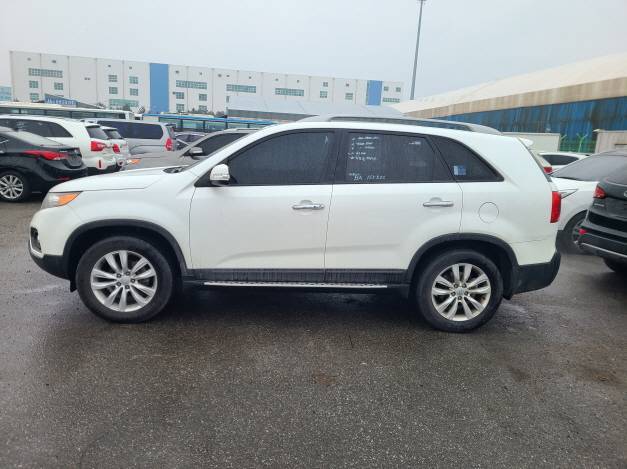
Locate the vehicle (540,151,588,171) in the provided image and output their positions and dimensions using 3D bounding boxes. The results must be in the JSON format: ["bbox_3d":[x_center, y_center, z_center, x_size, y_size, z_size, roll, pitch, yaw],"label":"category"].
[{"bbox_3d":[8.471,-2.525,18.824,1.850,1.650,4.450,1,11,-11],"label":"vehicle"}]

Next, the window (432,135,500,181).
[{"bbox_3d":[1.224,-0.614,3.765,0.540,0.360,0.060,2,-6,-5],"label":"window"}]

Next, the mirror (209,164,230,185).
[{"bbox_3d":[-0.688,-0.440,3.453,0.135,0.145,0.220,2,11,-5],"label":"mirror"}]

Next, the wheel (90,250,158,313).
[{"bbox_3d":[-1.474,0.350,3.741,0.498,0.498,0.190,2,11,-4],"label":"wheel"}]

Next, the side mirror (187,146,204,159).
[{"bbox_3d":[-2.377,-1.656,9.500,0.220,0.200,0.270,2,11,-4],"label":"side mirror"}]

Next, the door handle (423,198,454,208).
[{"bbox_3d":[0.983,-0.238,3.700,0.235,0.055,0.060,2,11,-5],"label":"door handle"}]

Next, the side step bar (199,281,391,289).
[{"bbox_3d":[-0.137,0.388,3.806,1.500,0.055,0.140,2,11,-4],"label":"side step bar"}]

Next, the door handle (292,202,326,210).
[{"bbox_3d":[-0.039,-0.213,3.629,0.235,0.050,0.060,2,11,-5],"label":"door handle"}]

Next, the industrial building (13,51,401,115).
[{"bbox_3d":[-34.574,-47.505,177.432,126.937,23.500,40.000,1,11,-11],"label":"industrial building"}]

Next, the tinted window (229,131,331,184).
[{"bbox_3d":[-0.250,-0.599,3.678,0.827,0.442,0.050,2,-14,-4],"label":"tinted window"}]

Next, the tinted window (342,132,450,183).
[{"bbox_3d":[0.662,-0.617,3.737,0.870,0.435,0.050,2,-15,-4],"label":"tinted window"}]

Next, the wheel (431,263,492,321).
[{"bbox_3d":[1.216,0.464,3.951,0.498,0.498,0.190,2,11,-4],"label":"wheel"}]

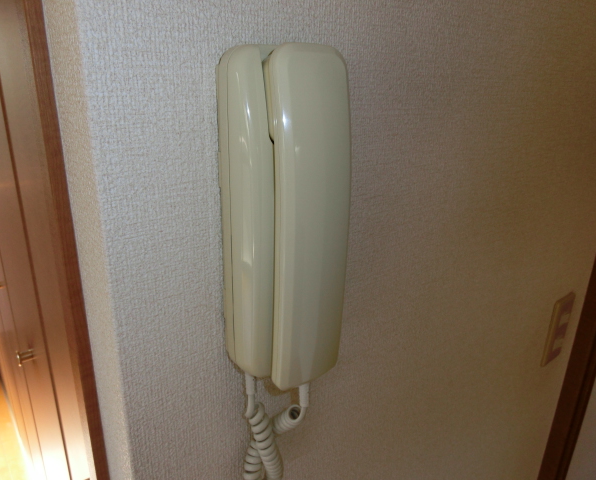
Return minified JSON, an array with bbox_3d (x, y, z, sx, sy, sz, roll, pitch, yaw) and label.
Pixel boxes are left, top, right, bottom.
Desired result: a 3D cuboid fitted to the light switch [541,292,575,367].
[{"bbox_3d":[0.449,0.155,0.797,0.070,0.120,0.008,-14,25,-39],"label":"light switch"}]

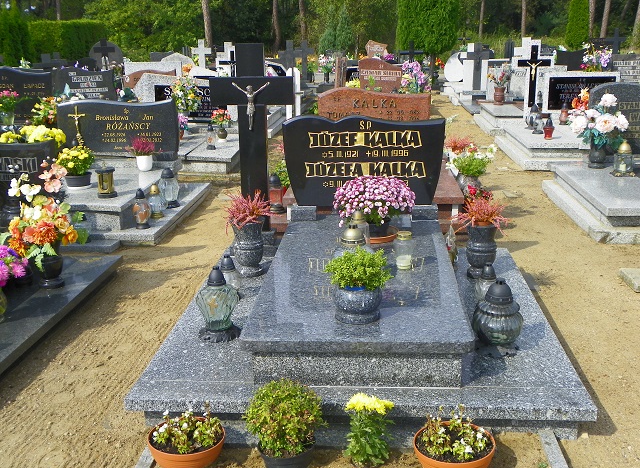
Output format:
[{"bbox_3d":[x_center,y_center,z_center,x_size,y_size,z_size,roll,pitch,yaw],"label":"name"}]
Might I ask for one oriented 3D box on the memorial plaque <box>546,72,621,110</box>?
[{"bbox_3d":[3.408,-1.839,9.633,0.957,0.523,0.107,0,16,4],"label":"memorial plaque"}]

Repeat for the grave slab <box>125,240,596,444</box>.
[{"bbox_3d":[0.215,0.455,3.907,1.850,0.170,2.050,0,17,4],"label":"grave slab"}]

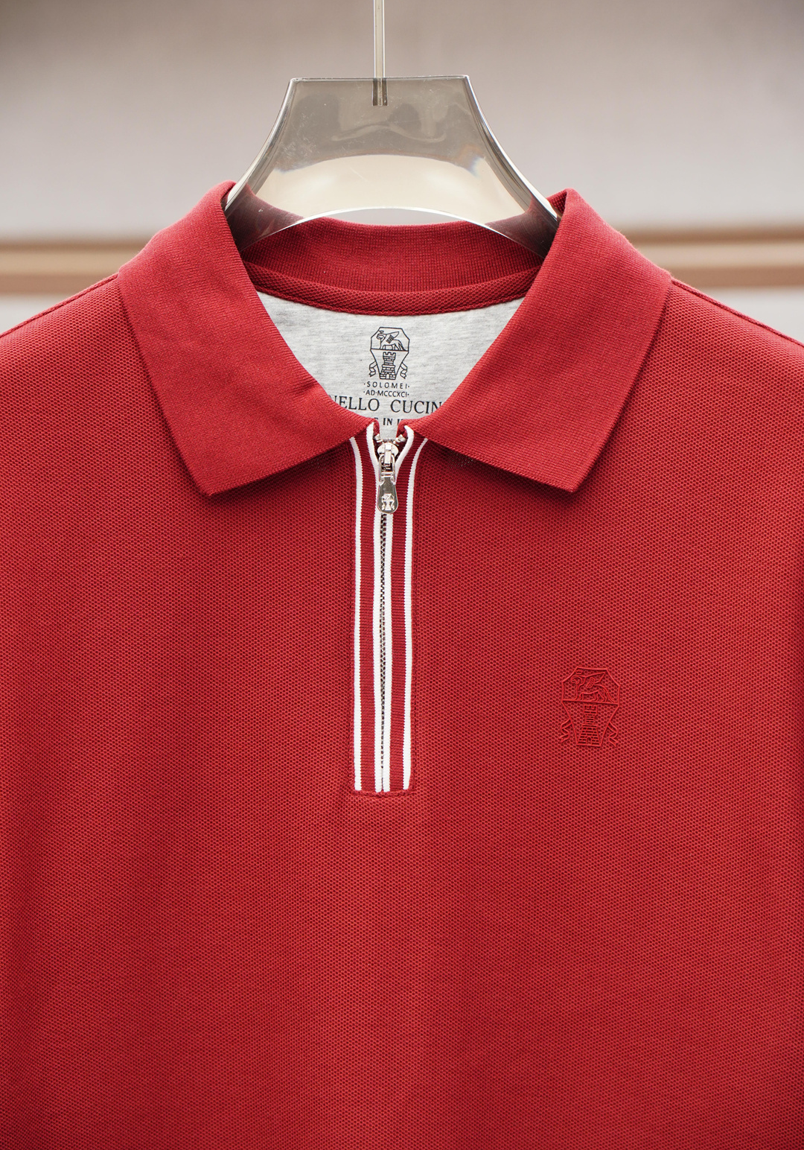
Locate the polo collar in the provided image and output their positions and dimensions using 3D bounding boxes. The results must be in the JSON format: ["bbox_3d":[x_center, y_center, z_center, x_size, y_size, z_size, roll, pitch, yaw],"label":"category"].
[{"bbox_3d":[-0.004,-0.107,1.520,0.249,0.143,0.130,0,2,0],"label":"polo collar"}]

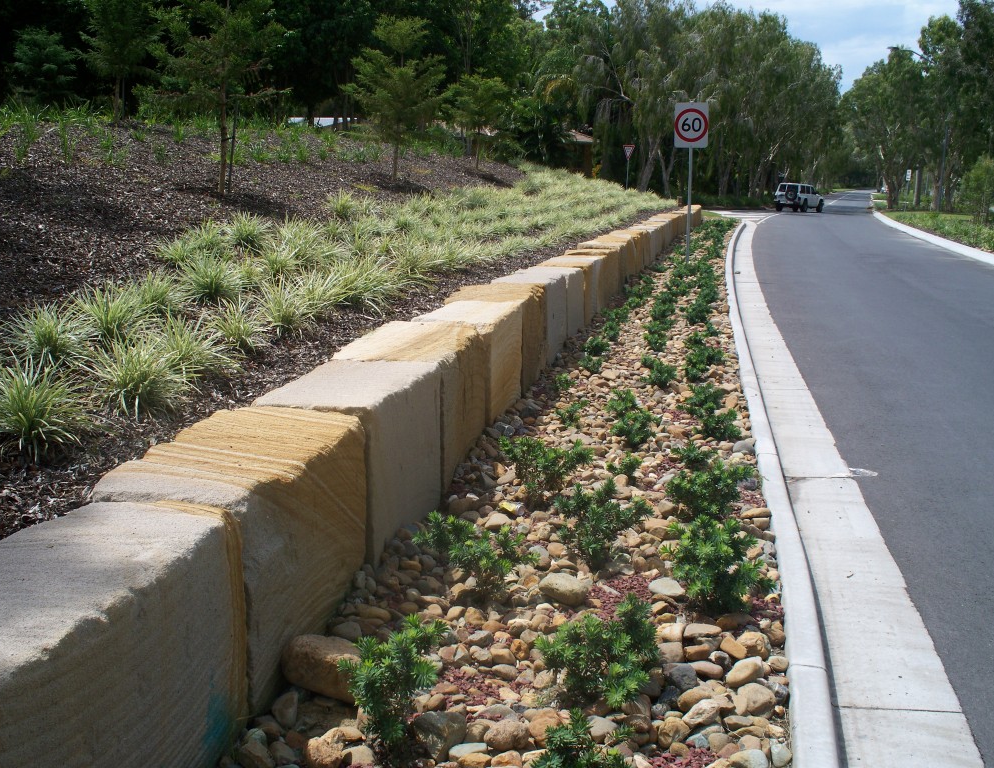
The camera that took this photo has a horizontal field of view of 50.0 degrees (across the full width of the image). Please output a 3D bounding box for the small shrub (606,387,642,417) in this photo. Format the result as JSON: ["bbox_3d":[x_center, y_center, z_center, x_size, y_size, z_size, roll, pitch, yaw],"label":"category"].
[{"bbox_3d":[0.786,0.123,6.571,0.207,0.191,0.196,1,10,7],"label":"small shrub"}]

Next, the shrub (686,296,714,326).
[{"bbox_3d":[2.115,-0.771,11.122,0.292,0.280,0.278,0,10,0],"label":"shrub"}]

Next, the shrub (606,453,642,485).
[{"bbox_3d":[0.614,0.410,5.169,0.172,0.150,0.164,1,10,7],"label":"shrub"}]

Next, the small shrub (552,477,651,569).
[{"bbox_3d":[0.424,0.549,4.196,0.386,0.357,0.367,1,11,6],"label":"small shrub"}]

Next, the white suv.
[{"bbox_3d":[19.686,-12.137,69.300,1.860,1.830,4.880,7,12,32],"label":"white suv"}]

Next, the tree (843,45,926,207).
[{"bbox_3d":[26.911,-17.658,74.087,5.600,10.800,5.500,4,11,19],"label":"tree"}]

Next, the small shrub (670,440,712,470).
[{"bbox_3d":[0.989,0.364,5.361,0.216,0.151,0.205,2,11,11],"label":"small shrub"}]

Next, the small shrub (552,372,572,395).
[{"bbox_3d":[0.469,-0.002,7.747,0.146,0.152,0.138,1,10,3],"label":"small shrub"}]

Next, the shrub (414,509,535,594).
[{"bbox_3d":[-0.075,0.590,3.717,0.419,0.290,0.316,0,10,0],"label":"shrub"}]

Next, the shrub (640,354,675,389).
[{"bbox_3d":[1.151,-0.098,7.637,0.258,0.222,0.220,0,10,0],"label":"shrub"}]

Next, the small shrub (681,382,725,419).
[{"bbox_3d":[1.260,0.106,6.503,0.261,0.230,0.248,2,11,11],"label":"small shrub"}]

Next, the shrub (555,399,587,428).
[{"bbox_3d":[0.442,0.175,6.323,0.188,0.178,0.179,1,10,4],"label":"shrub"}]

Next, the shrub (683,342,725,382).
[{"bbox_3d":[1.542,-0.172,7.913,0.312,0.267,0.266,0,10,0],"label":"shrub"}]

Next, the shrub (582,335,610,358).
[{"bbox_3d":[0.873,-0.334,9.438,0.248,0.193,0.236,1,11,5],"label":"shrub"}]

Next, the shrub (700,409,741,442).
[{"bbox_3d":[1.247,0.231,5.943,0.227,0.184,0.216,2,11,12],"label":"shrub"}]

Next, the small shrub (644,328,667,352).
[{"bbox_3d":[1.377,-0.383,9.255,0.209,0.195,0.199,0,10,0],"label":"small shrub"}]

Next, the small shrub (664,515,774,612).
[{"bbox_3d":[0.756,0.600,3.635,0.375,0.301,0.340,0,10,0],"label":"small shrub"}]

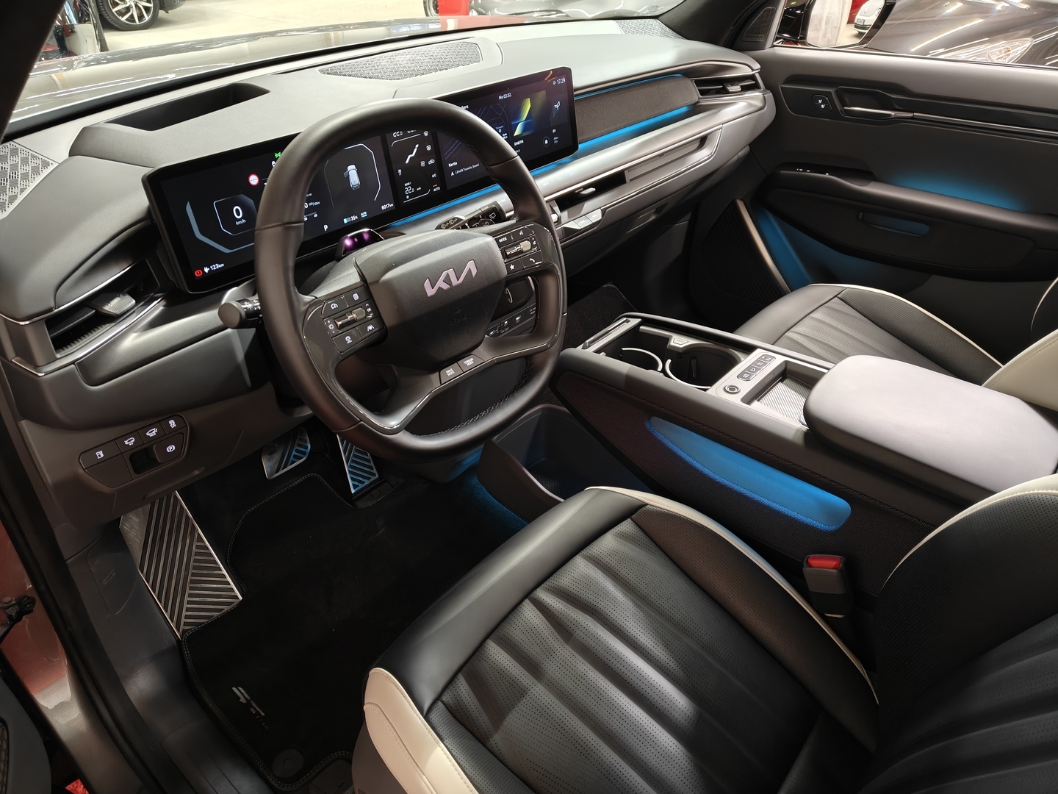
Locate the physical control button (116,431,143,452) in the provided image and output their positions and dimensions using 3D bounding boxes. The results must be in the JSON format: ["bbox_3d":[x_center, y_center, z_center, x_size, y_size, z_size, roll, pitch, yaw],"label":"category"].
[{"bbox_3d":[-0.441,0.049,0.808,0.010,0.018,0.025,21,38,40],"label":"physical control button"}]

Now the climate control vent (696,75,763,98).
[{"bbox_3d":[0.416,-0.654,1.543,0.142,0.038,0.036,-15,23,-18],"label":"climate control vent"}]

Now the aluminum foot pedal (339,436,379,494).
[{"bbox_3d":[-0.341,0.098,1.423,0.020,0.160,0.060,4,21,46],"label":"aluminum foot pedal"}]

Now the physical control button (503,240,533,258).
[{"bbox_3d":[-0.011,-0.166,0.834,0.012,0.013,0.036,-5,22,48],"label":"physical control button"}]

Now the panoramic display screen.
[{"bbox_3d":[-0.168,-0.330,1.023,0.027,0.142,0.715,19,39,39],"label":"panoramic display screen"}]

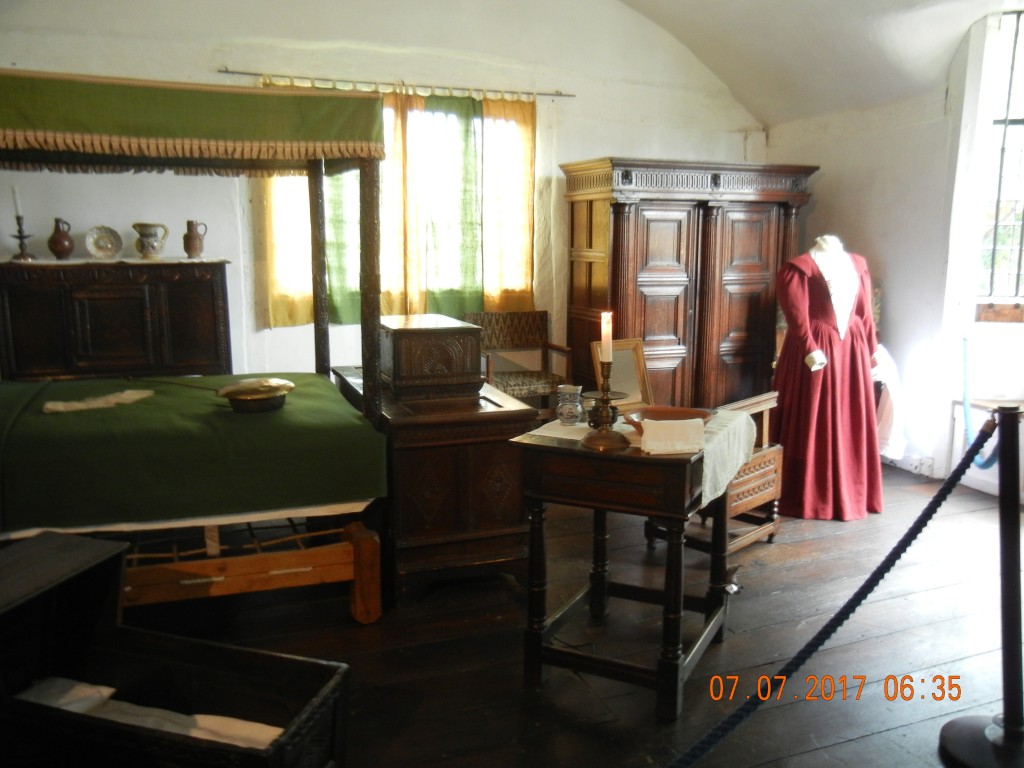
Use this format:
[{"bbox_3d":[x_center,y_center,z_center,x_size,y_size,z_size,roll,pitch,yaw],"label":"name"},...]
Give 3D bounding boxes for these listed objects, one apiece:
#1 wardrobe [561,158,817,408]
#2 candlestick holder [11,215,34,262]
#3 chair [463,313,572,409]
[{"bbox_3d":[1.229,-0.515,6.127,1.728,1.915,0.587,-5,10,-26],"label":"wardrobe"},{"bbox_3d":[-2.736,-0.815,4.970,0.130,0.270,0.130,-3,10,-20],"label":"candlestick holder"},{"bbox_3d":[0.049,0.064,5.481,0.584,0.978,0.440,-4,9,-21],"label":"chair"}]

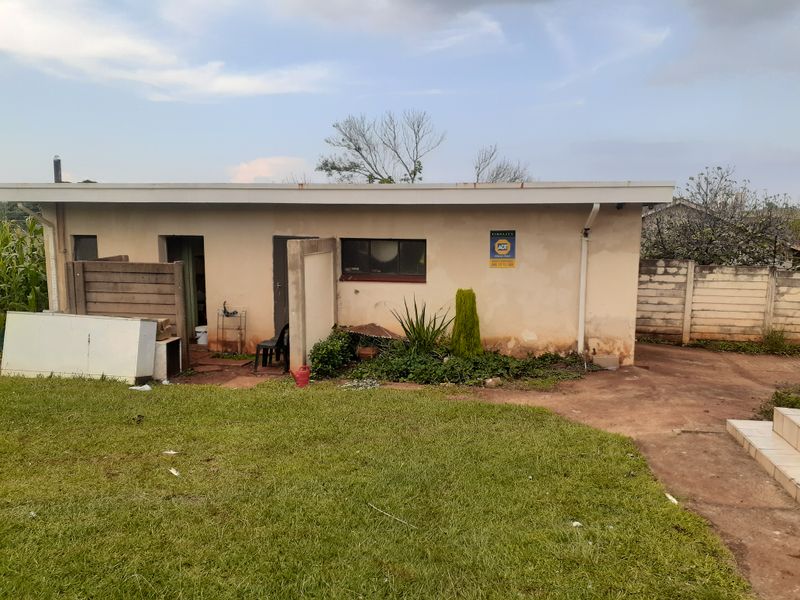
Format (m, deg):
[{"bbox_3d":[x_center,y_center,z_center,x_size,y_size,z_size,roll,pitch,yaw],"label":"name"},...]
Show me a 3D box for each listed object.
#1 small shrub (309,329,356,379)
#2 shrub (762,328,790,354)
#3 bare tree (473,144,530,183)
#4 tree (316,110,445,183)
[{"bbox_3d":[-1.060,0.779,9.801,0.740,0.670,0.740,0,8,0],"label":"small shrub"},{"bbox_3d":[6.893,0.726,11.424,0.490,0.420,0.460,0,8,0],"label":"shrub"},{"bbox_3d":[4.265,-3.811,26.223,2.600,5.320,2.500,0,8,0],"label":"bare tree"},{"bbox_3d":[-0.703,-3.699,22.506,4.600,6.080,4.400,0,8,0],"label":"tree"}]

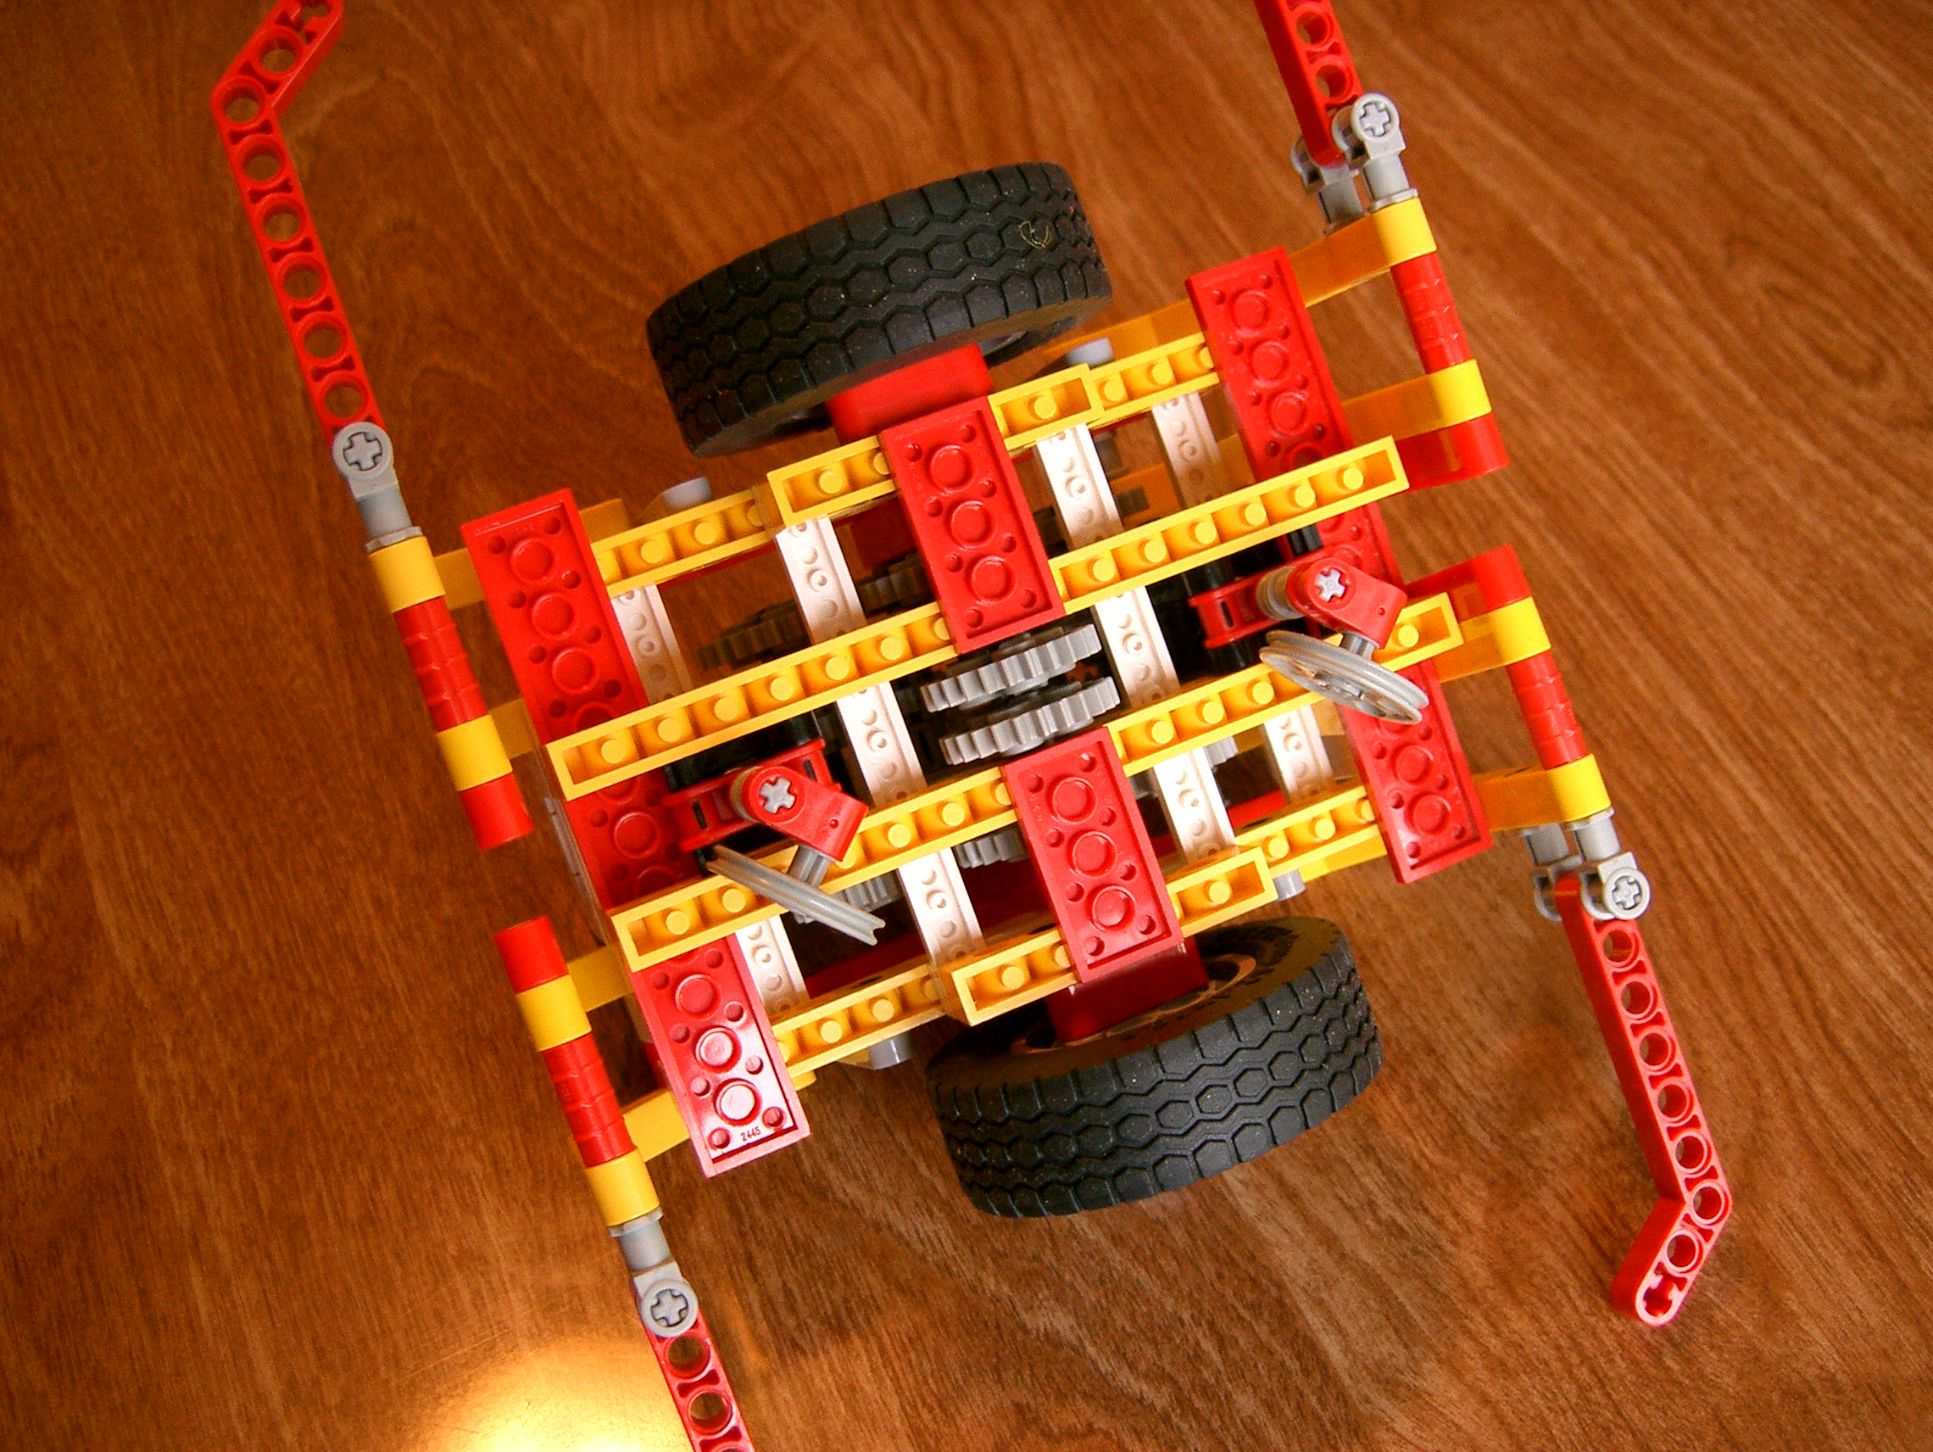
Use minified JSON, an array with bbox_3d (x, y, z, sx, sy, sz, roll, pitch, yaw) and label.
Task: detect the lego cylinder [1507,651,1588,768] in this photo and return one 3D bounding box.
[{"bbox_3d":[0.083,-0.002,0.313,0.008,0.008,0.017,-21,93,-13],"label":"lego cylinder"}]

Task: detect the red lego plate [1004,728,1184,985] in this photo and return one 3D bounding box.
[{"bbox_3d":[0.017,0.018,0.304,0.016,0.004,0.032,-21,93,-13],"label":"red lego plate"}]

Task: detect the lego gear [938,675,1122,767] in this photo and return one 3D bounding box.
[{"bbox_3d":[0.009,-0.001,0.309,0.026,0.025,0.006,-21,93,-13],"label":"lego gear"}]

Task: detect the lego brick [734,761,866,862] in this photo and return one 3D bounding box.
[{"bbox_3d":[-0.021,0.011,0.281,0.016,0.008,0.008,28,82,-11],"label":"lego brick"}]

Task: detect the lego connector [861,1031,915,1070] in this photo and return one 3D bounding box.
[{"bbox_3d":[-0.012,0.046,0.317,0.007,0.007,0.007,-21,93,-13],"label":"lego connector"}]

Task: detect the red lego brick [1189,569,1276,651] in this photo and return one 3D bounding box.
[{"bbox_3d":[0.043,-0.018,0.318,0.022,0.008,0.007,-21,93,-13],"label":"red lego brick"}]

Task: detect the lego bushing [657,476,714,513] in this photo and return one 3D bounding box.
[{"bbox_3d":[-0.040,-0.032,0.313,0.007,0.007,0.004,-21,93,-13],"label":"lego bushing"}]

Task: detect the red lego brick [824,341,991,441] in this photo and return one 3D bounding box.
[{"bbox_3d":[-0.008,-0.046,0.306,0.024,0.008,0.008,-21,93,-13],"label":"red lego brick"}]

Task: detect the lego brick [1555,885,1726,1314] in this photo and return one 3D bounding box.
[{"bbox_3d":[0.098,0.053,0.322,0.019,0.008,0.066,-13,92,-14],"label":"lego brick"}]

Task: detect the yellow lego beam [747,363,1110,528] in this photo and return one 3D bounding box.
[{"bbox_3d":[-0.005,-0.038,0.307,0.048,0.011,0.008,-21,93,-13],"label":"yellow lego beam"}]

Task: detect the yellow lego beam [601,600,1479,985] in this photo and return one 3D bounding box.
[{"bbox_3d":[0.012,0.007,0.308,0.128,0.010,0.008,-21,93,-13],"label":"yellow lego beam"}]

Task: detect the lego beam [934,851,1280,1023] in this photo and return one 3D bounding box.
[{"bbox_3d":[0.020,0.029,0.309,0.048,0.010,0.008,-21,93,-13],"label":"lego beam"}]

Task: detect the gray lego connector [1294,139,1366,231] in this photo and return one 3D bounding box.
[{"bbox_3d":[0.054,-0.080,0.325,0.007,0.008,0.015,-21,93,-13],"label":"gray lego connector"}]

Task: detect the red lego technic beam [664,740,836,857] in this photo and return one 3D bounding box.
[{"bbox_3d":[-0.029,0.009,0.300,0.024,0.008,0.008,-21,93,-13],"label":"red lego technic beam"}]

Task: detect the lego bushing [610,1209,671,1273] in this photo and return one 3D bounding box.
[{"bbox_3d":[-0.042,0.067,0.285,0.007,0.007,0.008,-21,93,-13],"label":"lego bushing"}]

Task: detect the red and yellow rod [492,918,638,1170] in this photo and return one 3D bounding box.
[{"bbox_3d":[-0.052,0.041,0.283,0.007,0.007,0.031,-21,93,-13],"label":"red and yellow rod"}]

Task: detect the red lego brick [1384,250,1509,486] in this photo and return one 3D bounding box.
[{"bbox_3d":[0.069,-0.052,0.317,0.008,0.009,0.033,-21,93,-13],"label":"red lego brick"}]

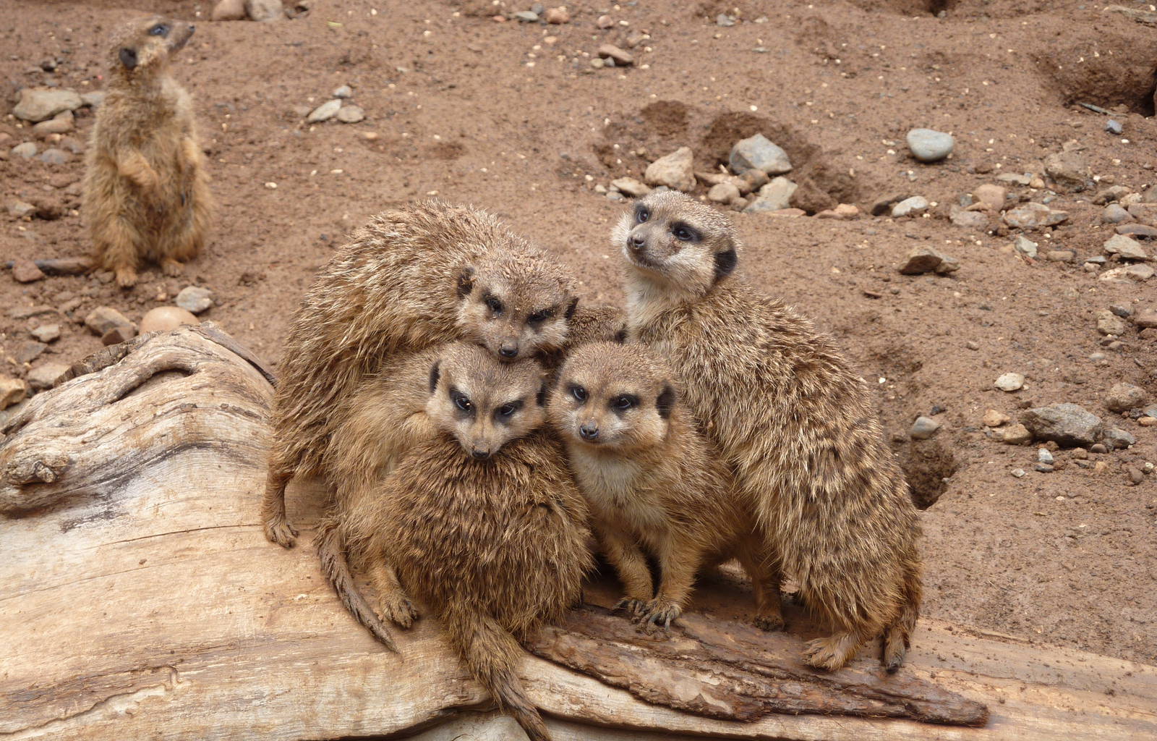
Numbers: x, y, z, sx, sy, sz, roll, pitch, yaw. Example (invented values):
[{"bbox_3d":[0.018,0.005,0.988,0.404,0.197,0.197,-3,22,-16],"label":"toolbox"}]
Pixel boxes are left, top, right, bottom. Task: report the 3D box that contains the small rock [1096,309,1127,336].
[{"bbox_3d":[0.452,-0.040,3.629,0.025,0.020,0.022,0,23,0],"label":"small rock"}]

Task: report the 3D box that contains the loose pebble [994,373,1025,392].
[{"bbox_3d":[0.393,0.011,3.902,0.026,0.017,0.022,0,24,0],"label":"loose pebble"}]

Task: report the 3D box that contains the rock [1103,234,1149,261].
[{"bbox_3d":[0.536,-0.120,4.190,0.044,0.023,0.032,0,24,0],"label":"rock"}]

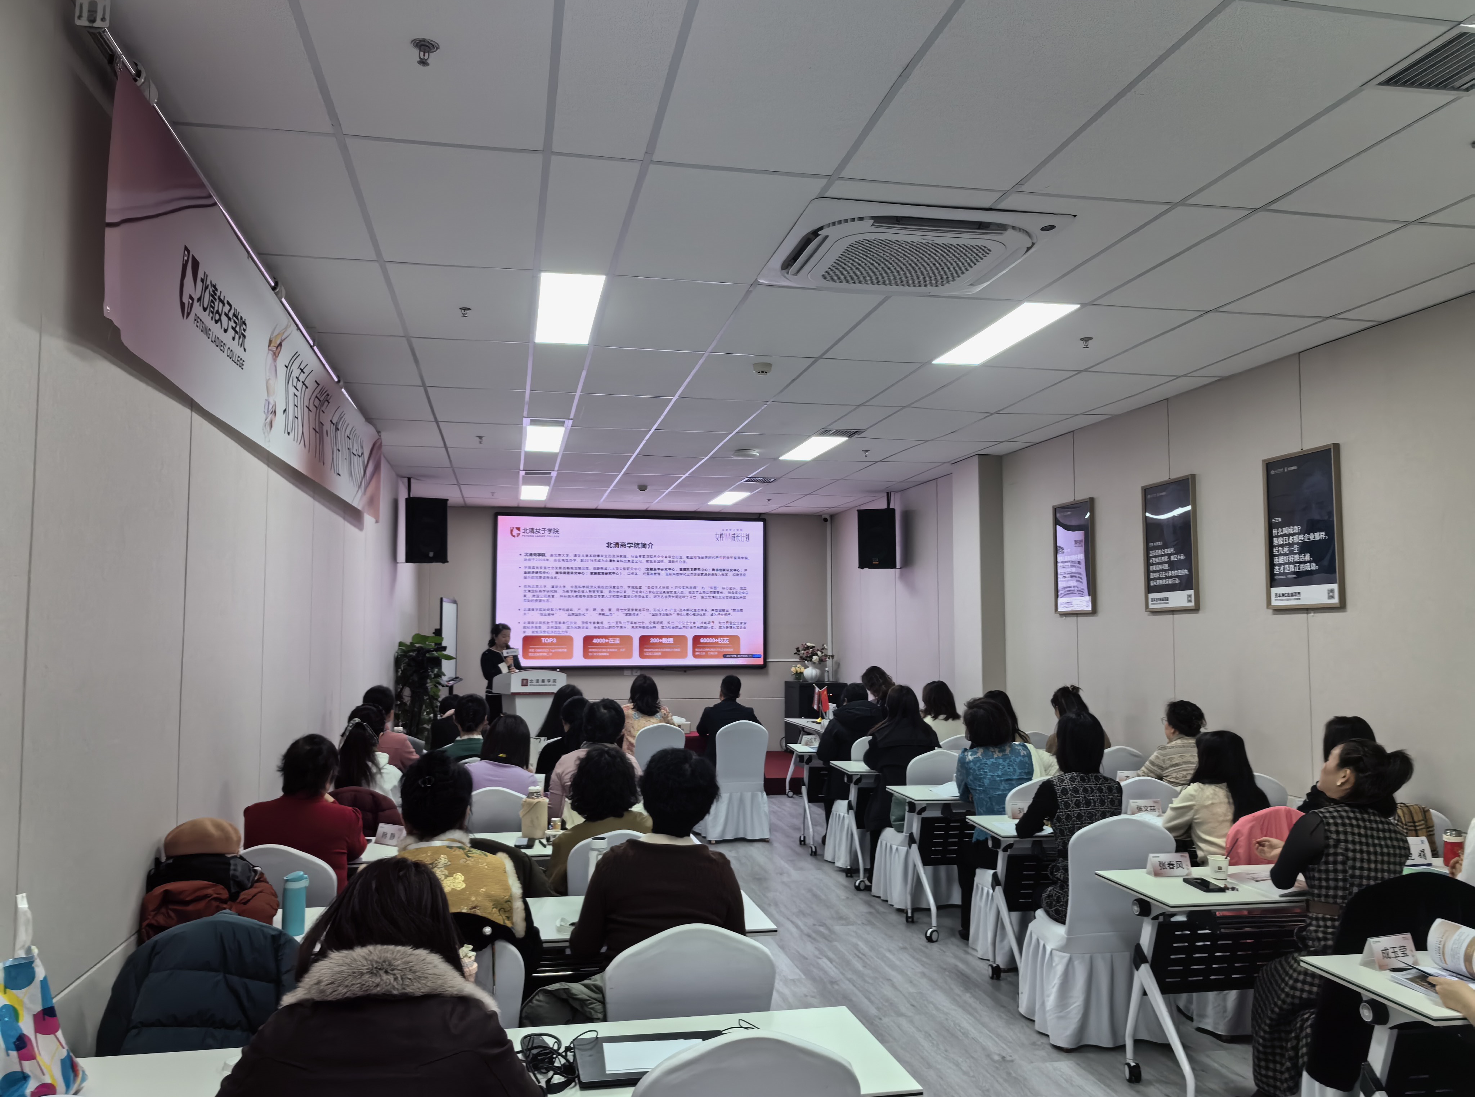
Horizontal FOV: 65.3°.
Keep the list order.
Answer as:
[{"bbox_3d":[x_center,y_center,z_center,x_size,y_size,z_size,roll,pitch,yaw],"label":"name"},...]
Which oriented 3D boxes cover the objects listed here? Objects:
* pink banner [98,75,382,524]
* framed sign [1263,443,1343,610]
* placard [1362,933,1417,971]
[{"bbox_3d":[-2.047,-0.675,5.519,0.080,0.660,5.600,1,-4,-11],"label":"pink banner"},{"bbox_3d":[2.925,-0.094,5.965,0.028,0.812,0.565,1,-4,-11],"label":"framed sign"},{"bbox_3d":[1.737,1.064,3.043,0.155,0.080,0.065,2,-4,-21],"label":"placard"}]

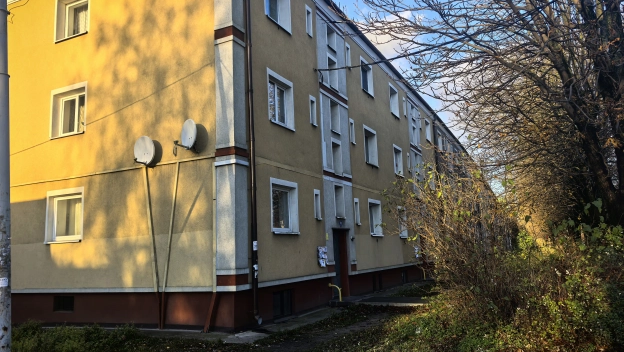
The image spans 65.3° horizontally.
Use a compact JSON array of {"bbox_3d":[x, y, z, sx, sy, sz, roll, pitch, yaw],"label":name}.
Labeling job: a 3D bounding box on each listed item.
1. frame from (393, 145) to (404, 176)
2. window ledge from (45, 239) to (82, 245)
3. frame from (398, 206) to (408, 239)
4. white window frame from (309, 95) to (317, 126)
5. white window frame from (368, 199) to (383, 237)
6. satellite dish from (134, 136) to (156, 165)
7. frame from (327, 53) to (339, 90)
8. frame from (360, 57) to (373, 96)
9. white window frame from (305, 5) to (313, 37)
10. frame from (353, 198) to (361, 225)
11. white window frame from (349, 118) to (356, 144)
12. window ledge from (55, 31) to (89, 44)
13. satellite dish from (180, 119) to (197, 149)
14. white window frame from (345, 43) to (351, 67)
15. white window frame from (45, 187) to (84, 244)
[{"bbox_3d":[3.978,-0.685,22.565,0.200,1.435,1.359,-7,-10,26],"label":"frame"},{"bbox_3d":[-6.467,1.787,12.715,1.438,0.054,0.200,-7,-10,26],"label":"window ledge"},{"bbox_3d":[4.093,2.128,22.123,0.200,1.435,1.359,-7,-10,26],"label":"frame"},{"bbox_3d":[-0.018,-1.978,14.784,0.170,0.876,0.414,-7,-10,26],"label":"white window frame"},{"bbox_3d":[2.402,1.643,18.913,0.200,1.383,1.430,-7,-10,26],"label":"white window frame"},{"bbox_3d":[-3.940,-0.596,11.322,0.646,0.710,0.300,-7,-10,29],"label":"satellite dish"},{"bbox_3d":[0.629,-3.491,16.515,0.200,1.171,0.814,-7,-10,26],"label":"frame"},{"bbox_3d":[2.168,-3.983,19.796,0.200,1.439,1.430,-7,-10,26],"label":"frame"},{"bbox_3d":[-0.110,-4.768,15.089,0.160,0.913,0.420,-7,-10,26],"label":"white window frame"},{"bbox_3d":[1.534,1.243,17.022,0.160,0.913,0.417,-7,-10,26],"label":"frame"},{"bbox_3d":[1.412,-1.591,17.628,0.170,0.876,0.423,-7,-10,26],"label":"white window frame"},{"bbox_3d":[-6.672,-3.842,13.587,1.339,0.054,0.200,-7,-10,26],"label":"window ledge"},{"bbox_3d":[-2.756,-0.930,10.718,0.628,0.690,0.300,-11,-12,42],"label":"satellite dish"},{"bbox_3d":[1.294,-4.445,18.076,0.170,0.936,0.423,-7,-10,26],"label":"white window frame"},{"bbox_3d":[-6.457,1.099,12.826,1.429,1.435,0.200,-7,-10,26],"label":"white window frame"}]

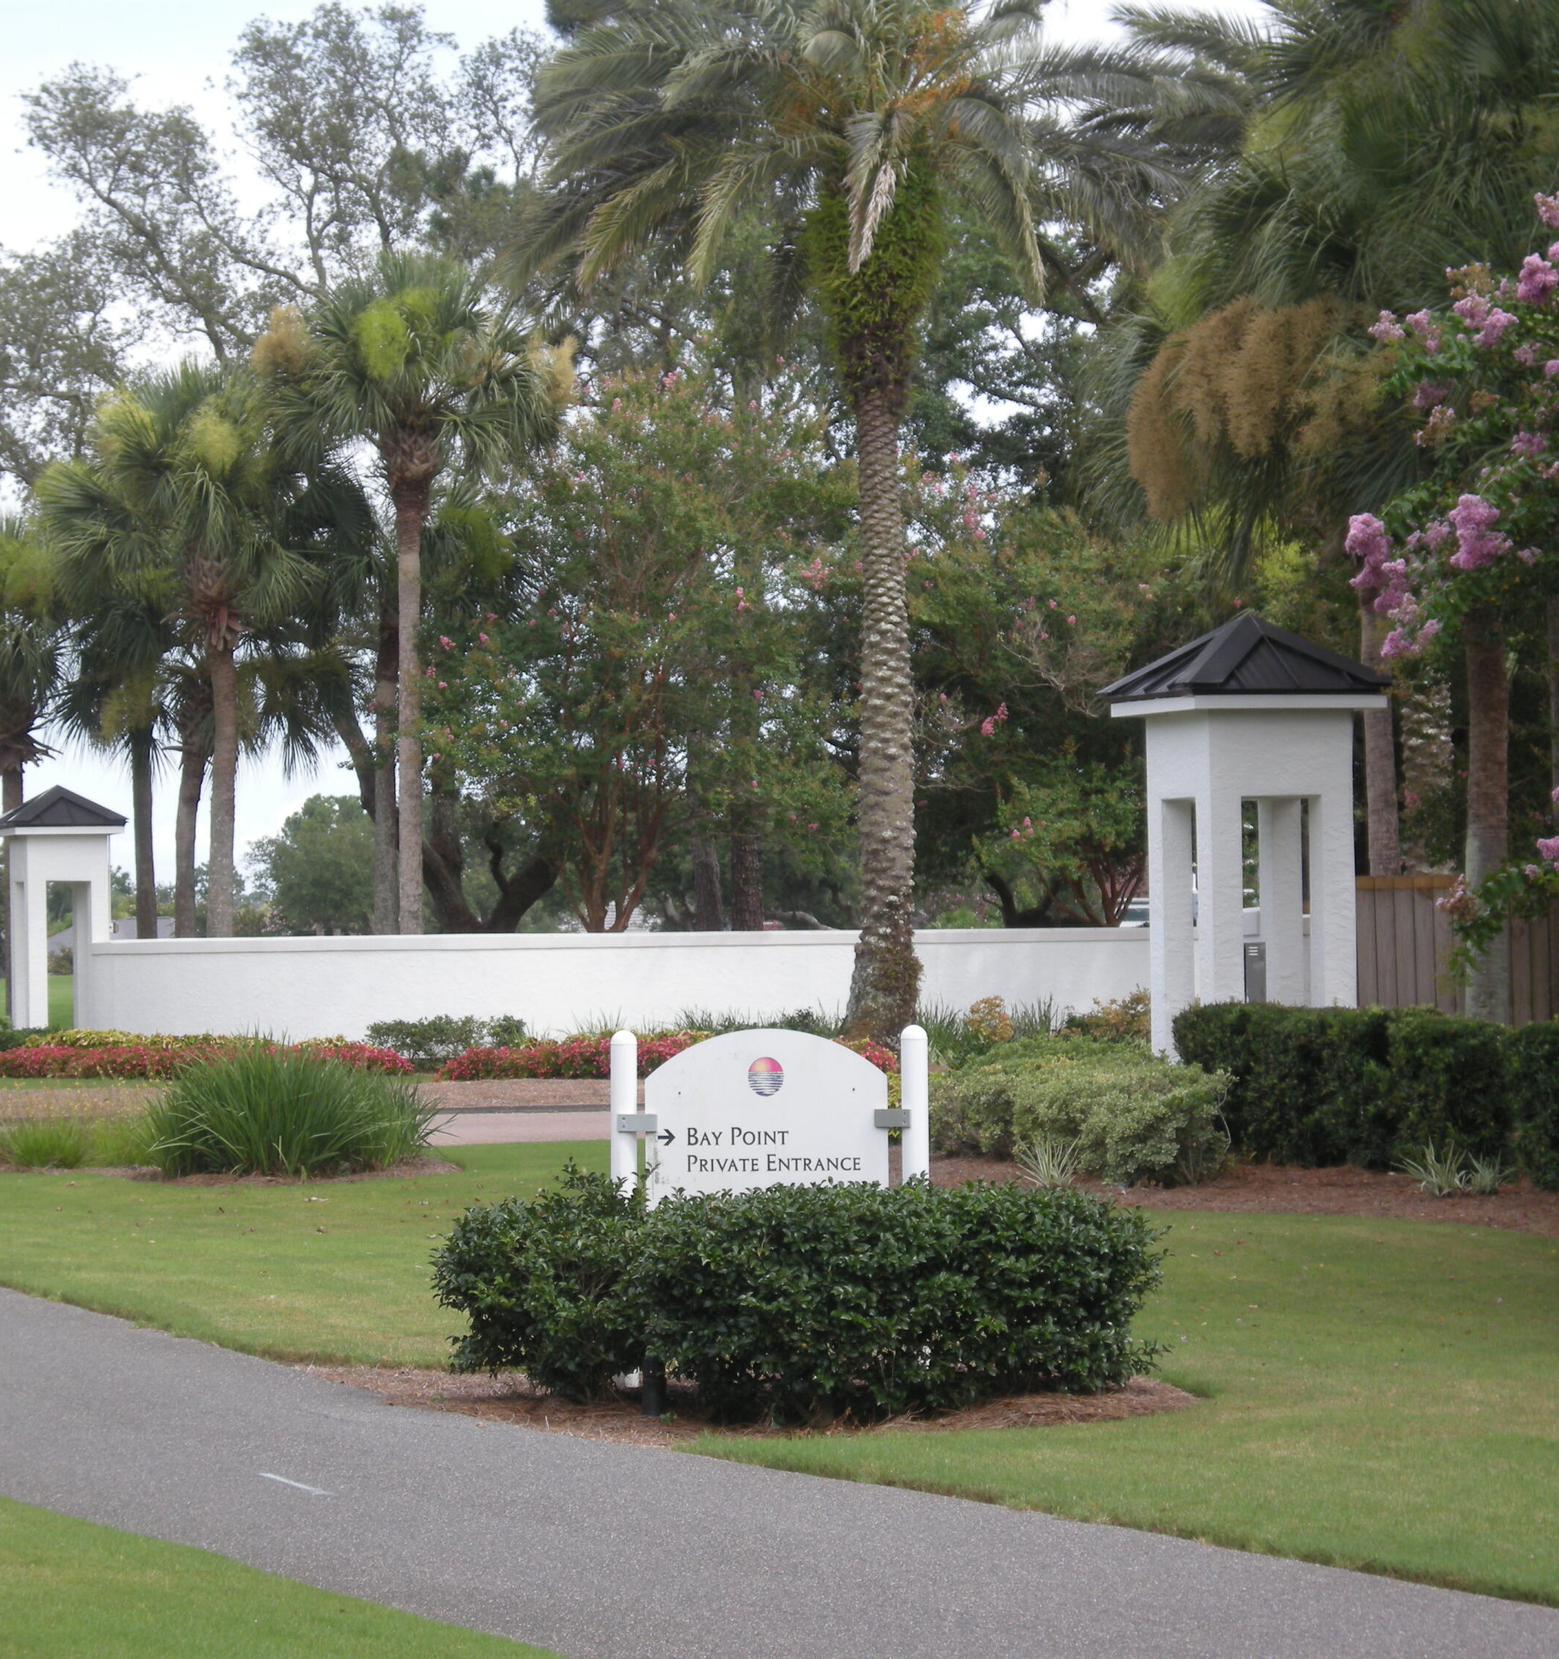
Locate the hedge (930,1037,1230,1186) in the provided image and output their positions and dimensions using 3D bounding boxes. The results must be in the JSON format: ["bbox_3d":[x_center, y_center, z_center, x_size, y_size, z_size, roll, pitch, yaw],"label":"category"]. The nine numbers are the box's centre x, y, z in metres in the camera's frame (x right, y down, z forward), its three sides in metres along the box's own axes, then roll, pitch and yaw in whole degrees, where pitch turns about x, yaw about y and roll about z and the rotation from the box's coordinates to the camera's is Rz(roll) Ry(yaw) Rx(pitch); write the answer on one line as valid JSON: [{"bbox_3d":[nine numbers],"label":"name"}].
[{"bbox_3d":[1.959,1.835,38.000,1.800,0.880,1.700,-1,-1,-5],"label":"hedge"}]

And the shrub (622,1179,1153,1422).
[{"bbox_3d":[0.476,1.807,22.400,1.830,0.870,0.850,0,-1,-27],"label":"shrub"}]

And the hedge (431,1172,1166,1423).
[{"bbox_3d":[0.066,1.679,21.200,2.650,0.860,1.200,-1,-1,0],"label":"hedge"}]

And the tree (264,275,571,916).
[{"bbox_3d":[-5.971,-3.035,95.000,4.950,12.400,4.800,-1,-1,-7],"label":"tree"}]

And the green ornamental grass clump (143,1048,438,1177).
[{"bbox_3d":[-3.480,1.982,41.300,2.050,0.860,1.750,-1,-1,0],"label":"green ornamental grass clump"}]

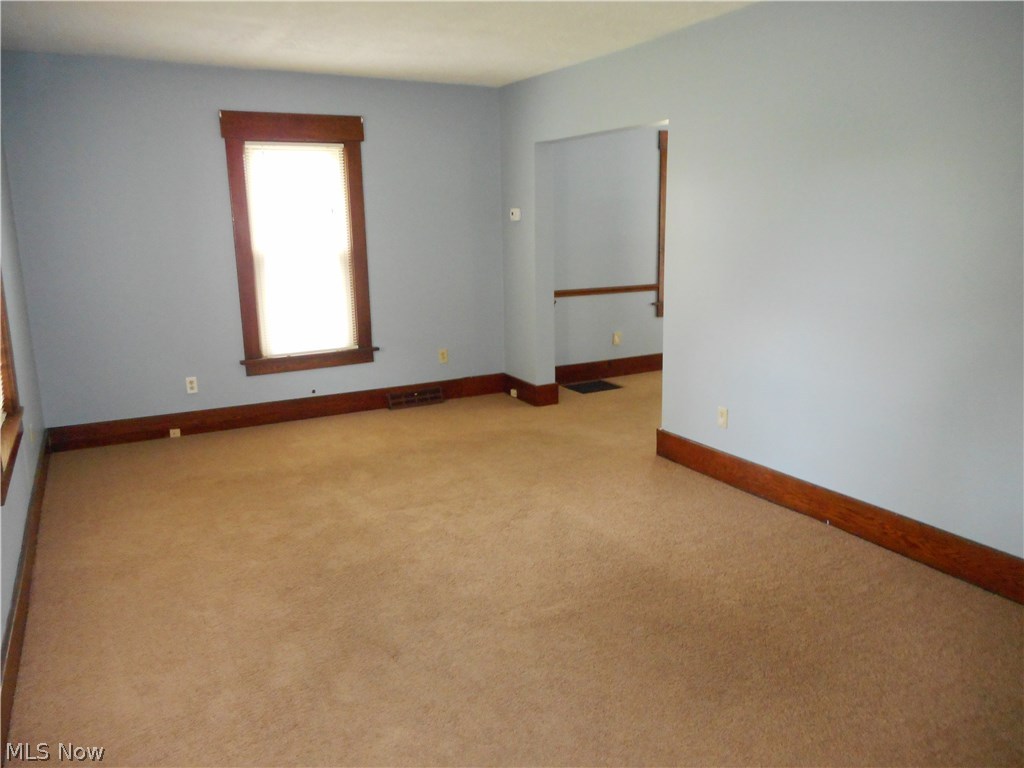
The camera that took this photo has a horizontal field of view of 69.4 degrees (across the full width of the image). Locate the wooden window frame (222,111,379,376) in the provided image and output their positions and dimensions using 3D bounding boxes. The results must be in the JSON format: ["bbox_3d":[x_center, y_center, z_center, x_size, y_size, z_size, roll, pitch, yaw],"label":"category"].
[{"bbox_3d":[-1.537,-1.025,5.494,1.056,1.861,0.082,-8,14,-29],"label":"wooden window frame"}]

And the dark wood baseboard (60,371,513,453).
[{"bbox_3d":[-1.592,0.186,5.727,3.430,0.170,0.030,-8,14,-29],"label":"dark wood baseboard"}]

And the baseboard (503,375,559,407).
[{"bbox_3d":[0.139,0.033,6.299,0.203,0.176,0.626,-8,14,-29],"label":"baseboard"}]

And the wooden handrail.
[{"bbox_3d":[0.789,-0.854,6.827,1.415,0.061,0.033,-8,14,-29],"label":"wooden handrail"}]

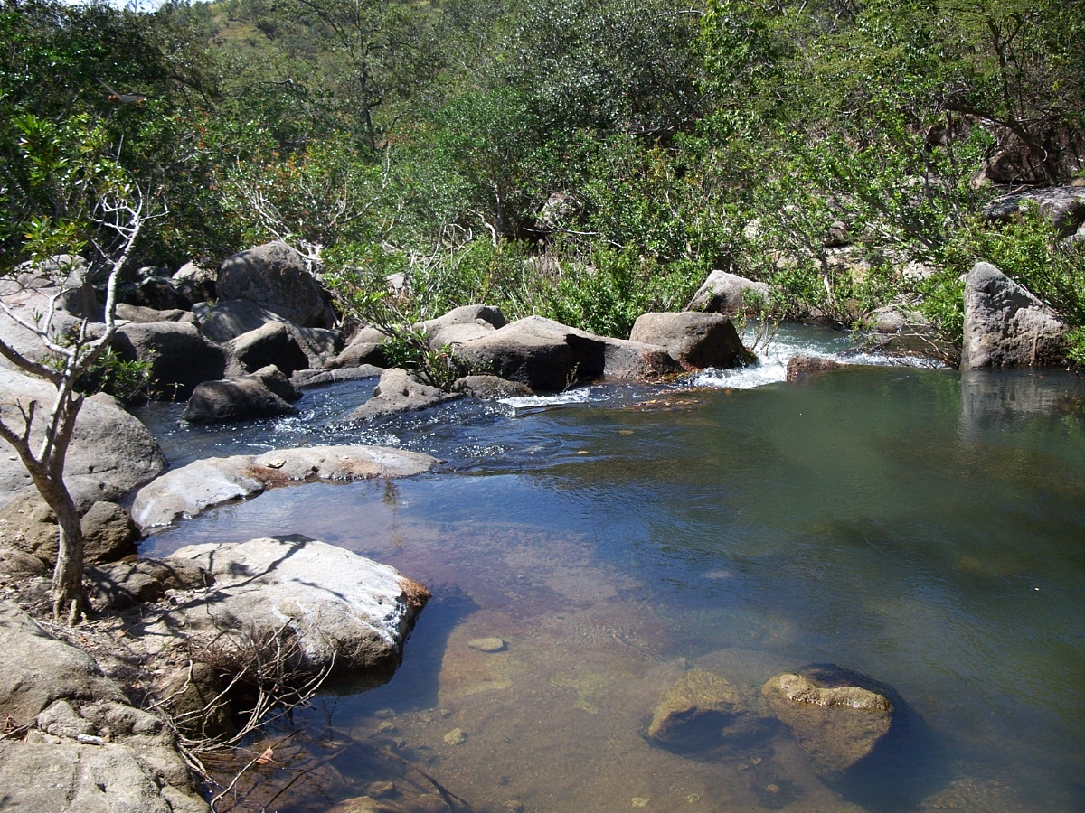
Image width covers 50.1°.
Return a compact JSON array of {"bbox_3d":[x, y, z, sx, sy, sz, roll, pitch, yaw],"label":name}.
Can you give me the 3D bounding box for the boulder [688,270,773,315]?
[{"bbox_3d":[3.300,-1.972,20.715,1.600,0.950,1.250,2,11,10],"label":"boulder"}]

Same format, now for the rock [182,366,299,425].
[{"bbox_3d":[-3.100,-0.174,12.202,1.200,0.520,1.000,-3,12,-15],"label":"rock"}]

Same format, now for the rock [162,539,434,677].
[{"bbox_3d":[-1.300,1.011,6.219,1.340,0.500,1.050,-3,12,-14],"label":"rock"}]

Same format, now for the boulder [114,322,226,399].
[{"bbox_3d":[-4.250,-0.615,13.440,1.350,0.880,1.150,-4,12,-18],"label":"boulder"}]

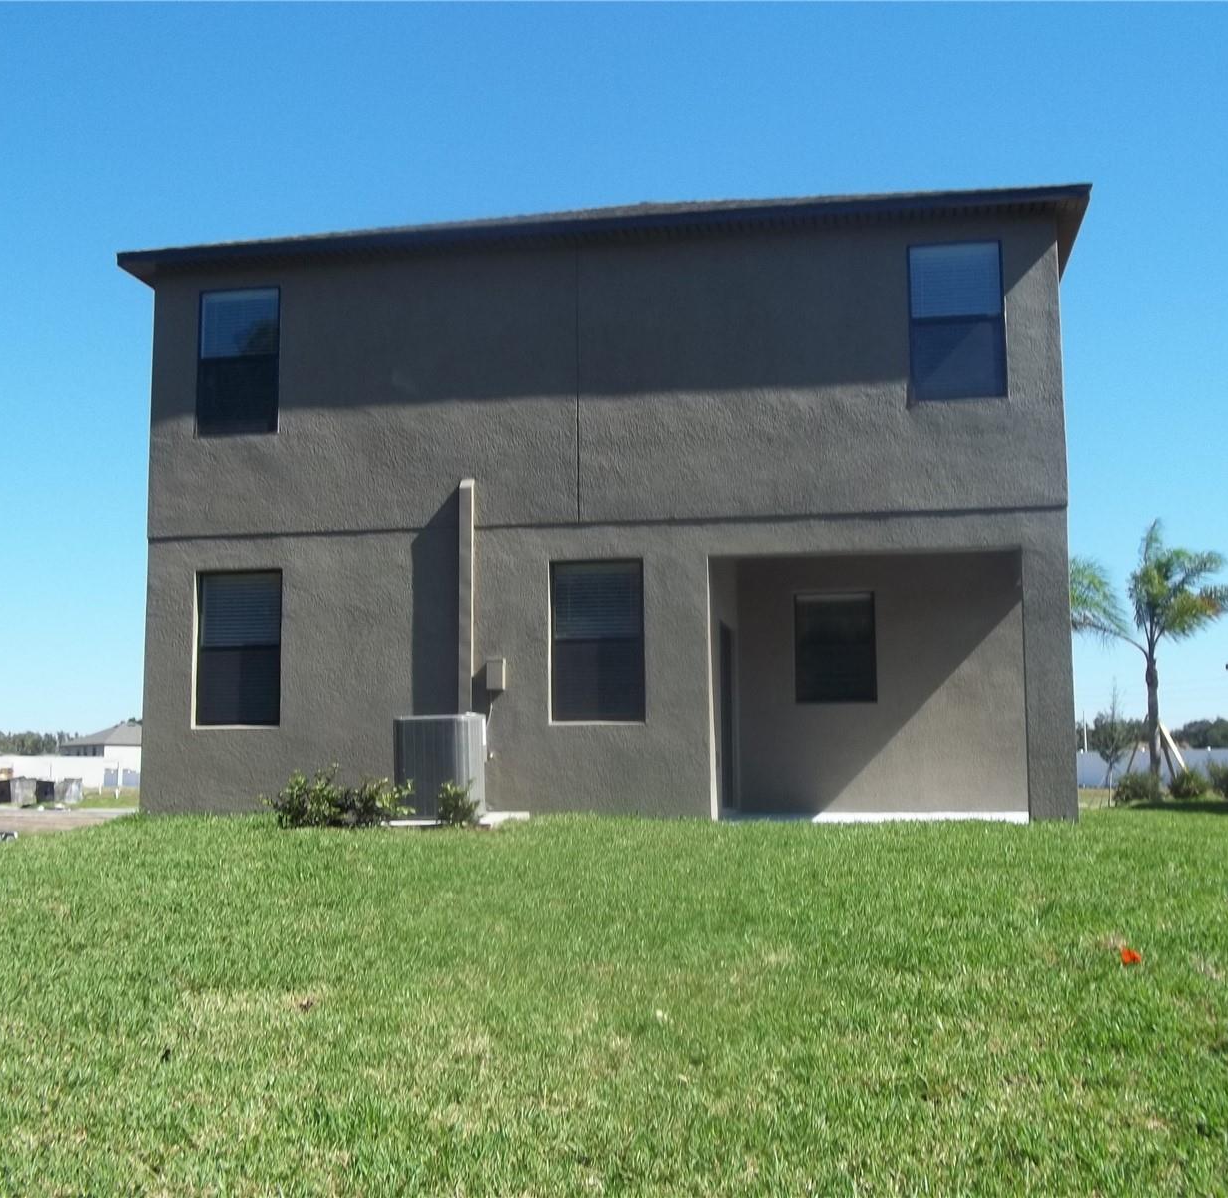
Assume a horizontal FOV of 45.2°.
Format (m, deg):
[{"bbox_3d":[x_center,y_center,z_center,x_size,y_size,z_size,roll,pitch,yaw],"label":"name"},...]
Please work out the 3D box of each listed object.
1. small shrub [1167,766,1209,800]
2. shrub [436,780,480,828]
[{"bbox_3d":[11.857,3.789,30.500,0.860,0.720,0.840,-1,-6,10],"label":"small shrub"},{"bbox_3d":[-1.347,1.767,12.750,0.380,0.430,0.370,-1,-6,10],"label":"shrub"}]

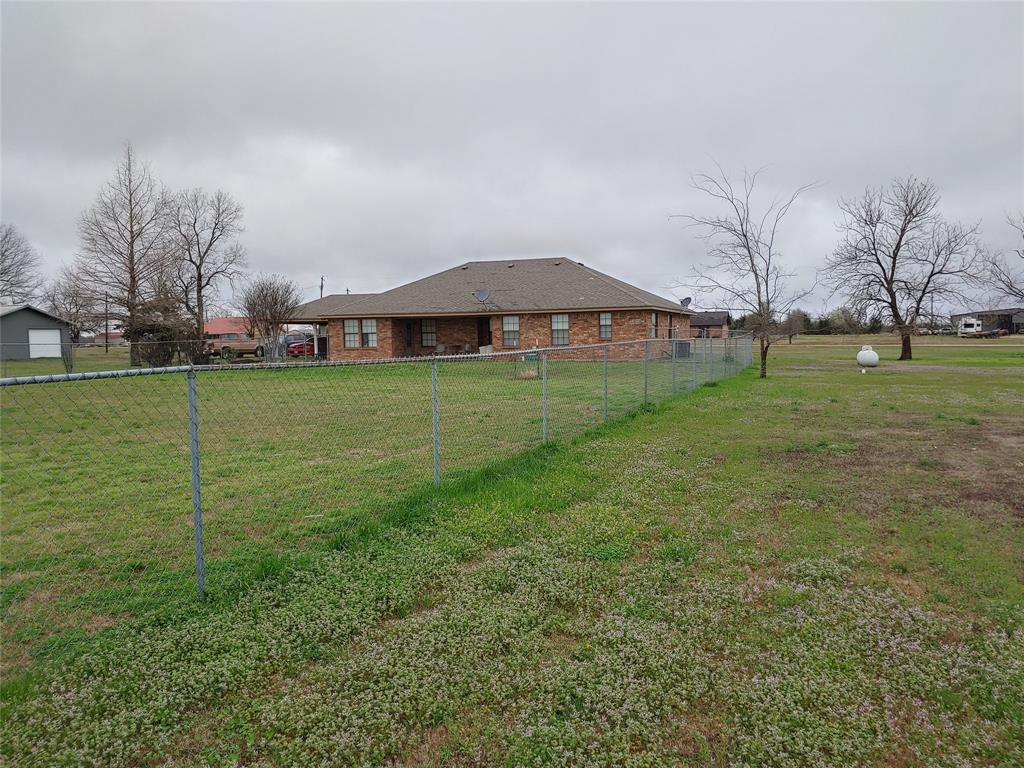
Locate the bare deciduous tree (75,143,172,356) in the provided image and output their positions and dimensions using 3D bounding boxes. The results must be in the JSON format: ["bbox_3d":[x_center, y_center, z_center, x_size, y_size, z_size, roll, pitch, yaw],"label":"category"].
[{"bbox_3d":[-21.014,-7.032,40.000,5.300,12.060,5.300,-1,4,0],"label":"bare deciduous tree"}]

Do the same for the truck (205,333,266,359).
[{"bbox_3d":[-19.478,-2.693,52.000,1.950,1.780,5.300,1,4,23],"label":"truck"}]

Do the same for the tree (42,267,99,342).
[{"bbox_3d":[-52.538,-9.312,88.000,6.660,9.340,6.660,-1,4,0],"label":"tree"}]

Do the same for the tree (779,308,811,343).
[{"bbox_3d":[28.753,-5.882,75.000,3.040,3.550,3.040,-1,4,0],"label":"tree"}]

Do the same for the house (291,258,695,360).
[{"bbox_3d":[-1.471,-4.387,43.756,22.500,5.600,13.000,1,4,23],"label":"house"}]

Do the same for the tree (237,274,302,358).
[{"bbox_3d":[-14.593,-4.017,44.500,3.970,5.150,3.850,-1,4,0],"label":"tree"}]

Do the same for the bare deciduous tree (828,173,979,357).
[{"bbox_3d":[17.426,-5.154,33.000,6.820,8.210,6.480,-1,4,0],"label":"bare deciduous tree"}]

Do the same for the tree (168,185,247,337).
[{"bbox_3d":[-19.147,-6.980,46.500,4.900,10.630,4.900,-1,4,0],"label":"tree"}]

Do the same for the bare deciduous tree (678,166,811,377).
[{"bbox_3d":[6.981,-3.370,22.300,4.040,6.380,3.830,-1,4,0],"label":"bare deciduous tree"}]

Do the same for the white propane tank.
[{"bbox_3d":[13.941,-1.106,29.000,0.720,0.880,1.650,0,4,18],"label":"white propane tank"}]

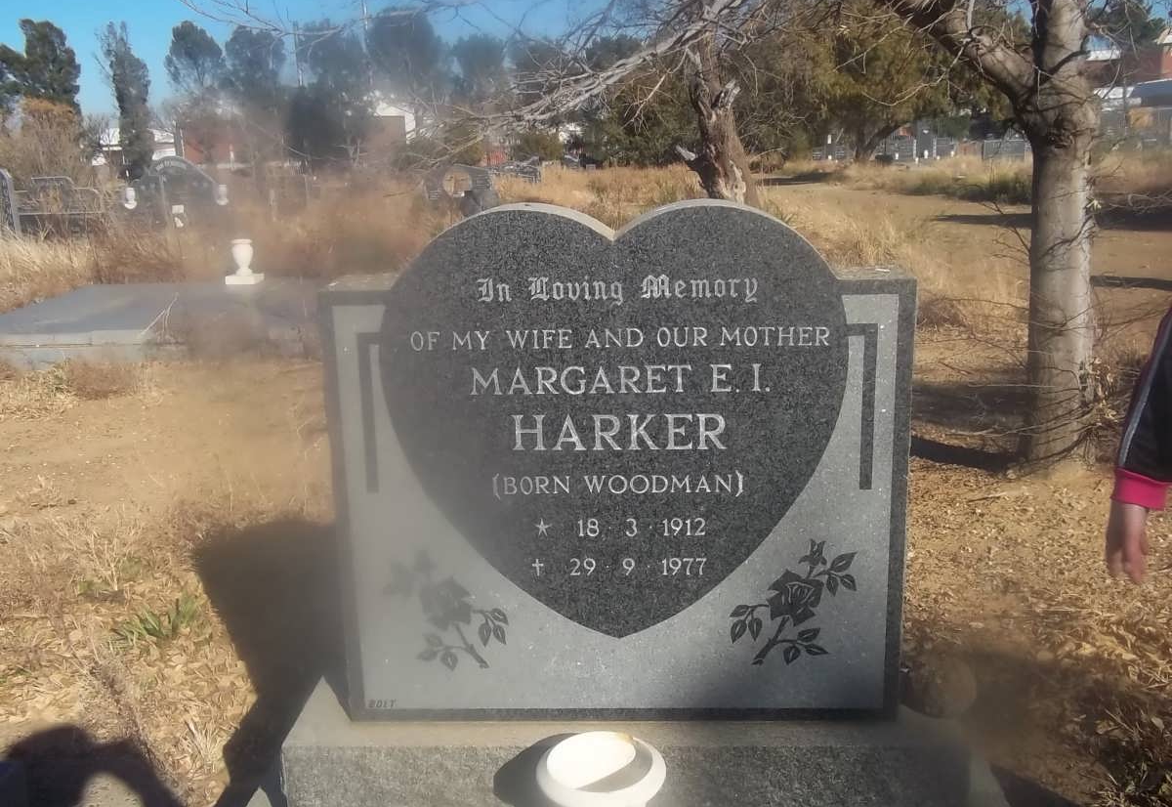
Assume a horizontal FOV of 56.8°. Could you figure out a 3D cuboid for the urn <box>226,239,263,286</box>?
[{"bbox_3d":[-2.649,-1.095,8.373,0.222,0.328,0.222,-1,13,2],"label":"urn"}]

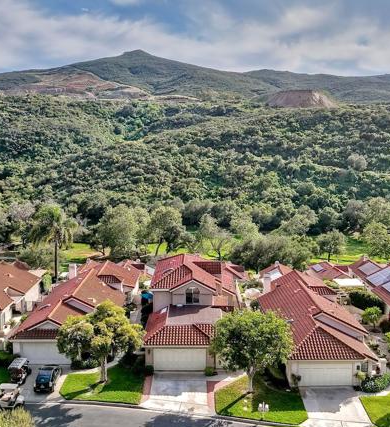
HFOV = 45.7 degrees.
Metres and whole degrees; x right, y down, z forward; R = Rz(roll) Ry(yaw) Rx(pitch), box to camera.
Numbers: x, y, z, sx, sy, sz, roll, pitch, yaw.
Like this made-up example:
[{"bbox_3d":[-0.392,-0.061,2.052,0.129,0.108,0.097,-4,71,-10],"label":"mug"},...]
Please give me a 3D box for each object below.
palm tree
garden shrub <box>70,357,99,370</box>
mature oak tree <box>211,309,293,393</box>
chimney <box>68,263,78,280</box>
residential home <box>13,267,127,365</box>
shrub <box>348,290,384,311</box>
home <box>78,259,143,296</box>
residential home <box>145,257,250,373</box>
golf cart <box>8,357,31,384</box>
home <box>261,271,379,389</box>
[{"bbox_3d":[-20.587,4.611,66.453,6.800,11.600,6.600,0,10,0],"label":"palm tree"},{"bbox_3d":[-10.517,14.100,44.110,2.600,1.000,1.300,0,10,0],"label":"garden shrub"},{"bbox_3d":[5.050,12.115,39.968,6.900,7.000,6.700,0,10,0],"label":"mature oak tree"},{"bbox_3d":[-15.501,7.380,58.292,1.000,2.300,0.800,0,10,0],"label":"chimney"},{"bbox_3d":[-13.250,11.098,53.256,10.100,5.500,16.100,0,9,0],"label":"residential home"},{"bbox_3d":[22.489,11.474,60.638,4.000,1.800,2.400,0,10,0],"label":"shrub"},{"bbox_3d":[-11.153,8.774,62.049,8.600,5.000,8.500,0,10,0],"label":"home"},{"bbox_3d":[0.450,9.559,51.584,10.300,7.200,19.300,0,9,0],"label":"residential home"},{"bbox_3d":[-16.500,14.852,43.891,1.200,1.850,2.600,0,9,0],"label":"golf cart"},{"bbox_3d":[12.800,11.620,50.757,9.400,5.500,19.000,0,9,0],"label":"home"}]

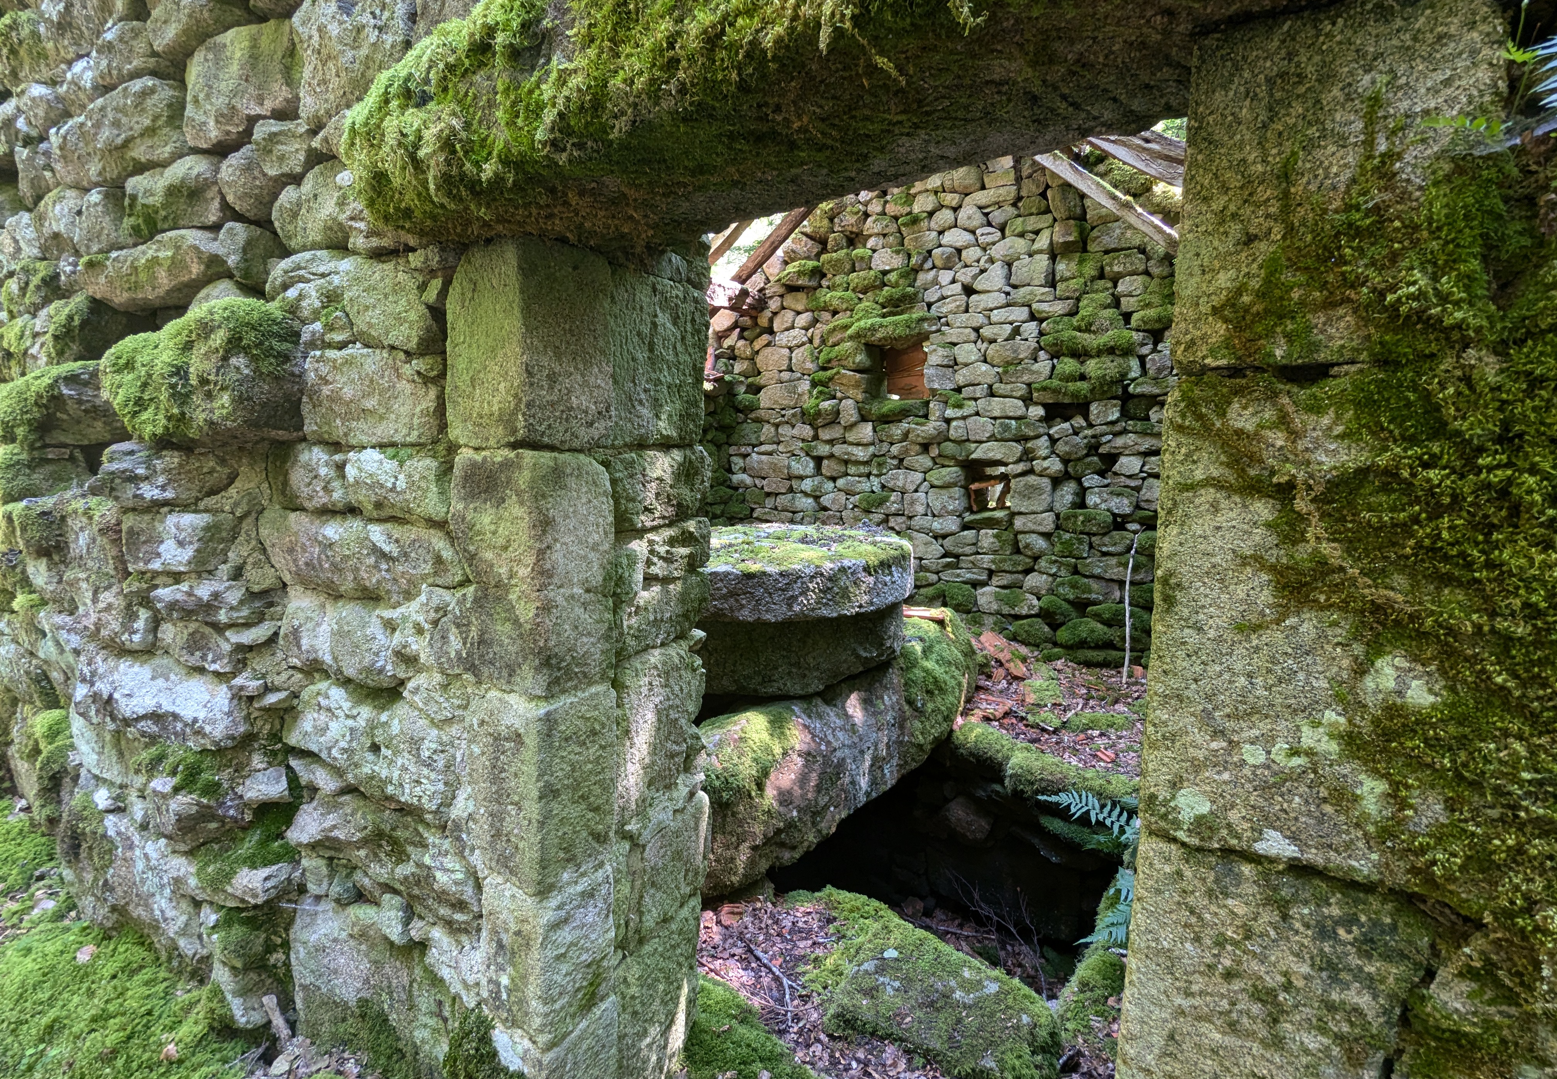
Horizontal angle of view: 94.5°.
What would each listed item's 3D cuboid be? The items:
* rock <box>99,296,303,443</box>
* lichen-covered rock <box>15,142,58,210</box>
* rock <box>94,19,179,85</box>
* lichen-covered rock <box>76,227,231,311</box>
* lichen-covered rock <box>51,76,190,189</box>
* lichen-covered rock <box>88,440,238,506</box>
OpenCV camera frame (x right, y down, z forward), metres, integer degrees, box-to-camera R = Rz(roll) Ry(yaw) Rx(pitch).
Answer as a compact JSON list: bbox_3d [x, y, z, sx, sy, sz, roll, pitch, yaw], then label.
[{"bbox_3d":[-1.289,-0.371,1.688,0.329,0.283,0.350,5,8,28],"label":"rock"},{"bbox_3d":[-2.646,-1.300,2.564,0.159,0.218,0.125,5,8,31],"label":"lichen-covered rock"},{"bbox_3d":[-2.192,-1.649,2.457,0.320,0.165,0.180,4,8,30],"label":"rock"},{"bbox_3d":[-2.064,-0.878,2.382,0.560,0.200,0.250,4,8,30],"label":"lichen-covered rock"},{"bbox_3d":[-2.088,-1.290,2.285,0.421,0.317,0.269,5,8,31],"label":"lichen-covered rock"},{"bbox_3d":[-2.040,-0.220,2.385,0.406,0.208,0.240,5,8,31],"label":"lichen-covered rock"}]

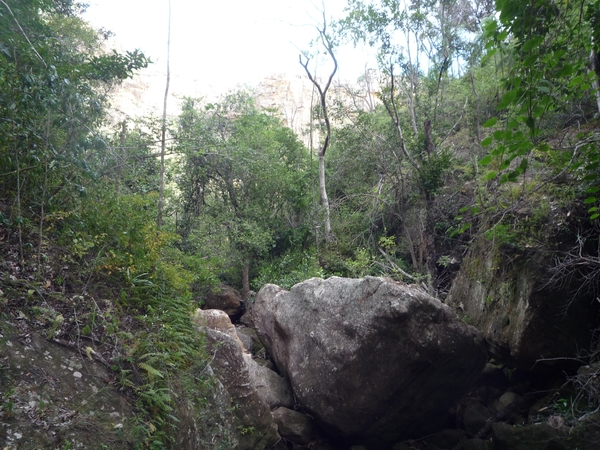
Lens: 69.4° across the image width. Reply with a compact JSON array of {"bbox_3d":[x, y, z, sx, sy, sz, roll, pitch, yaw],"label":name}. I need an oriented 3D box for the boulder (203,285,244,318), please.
[{"bbox_3d":[-1.830,1.878,10.500,1.000,0.850,0.950,0,-5,0],"label":"boulder"}]

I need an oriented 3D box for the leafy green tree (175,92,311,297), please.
[{"bbox_3d":[-1.685,-0.894,12.700,3.700,5.700,3.500,0,-5,0],"label":"leafy green tree"}]

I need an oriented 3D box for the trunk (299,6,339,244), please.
[{"bbox_3d":[0.662,-3.524,15.500,1.400,8.300,1.200,0,-5,0],"label":"trunk"}]

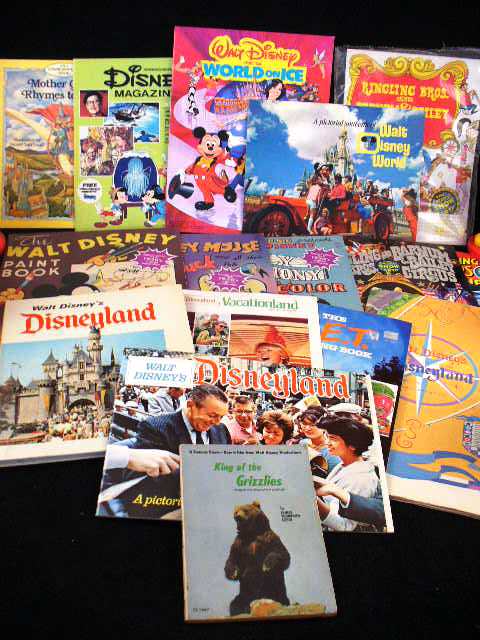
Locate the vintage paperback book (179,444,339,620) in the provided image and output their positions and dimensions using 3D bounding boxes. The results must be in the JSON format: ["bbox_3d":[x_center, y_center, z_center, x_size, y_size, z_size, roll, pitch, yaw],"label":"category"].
[{"bbox_3d":[0.012,0.196,0.655,0.131,0.009,0.187,1,40,-7],"label":"vintage paperback book"}]

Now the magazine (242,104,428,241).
[{"bbox_3d":[0.148,-0.234,1.085,0.277,0.213,0.005,3,-1,-1],"label":"magazine"}]

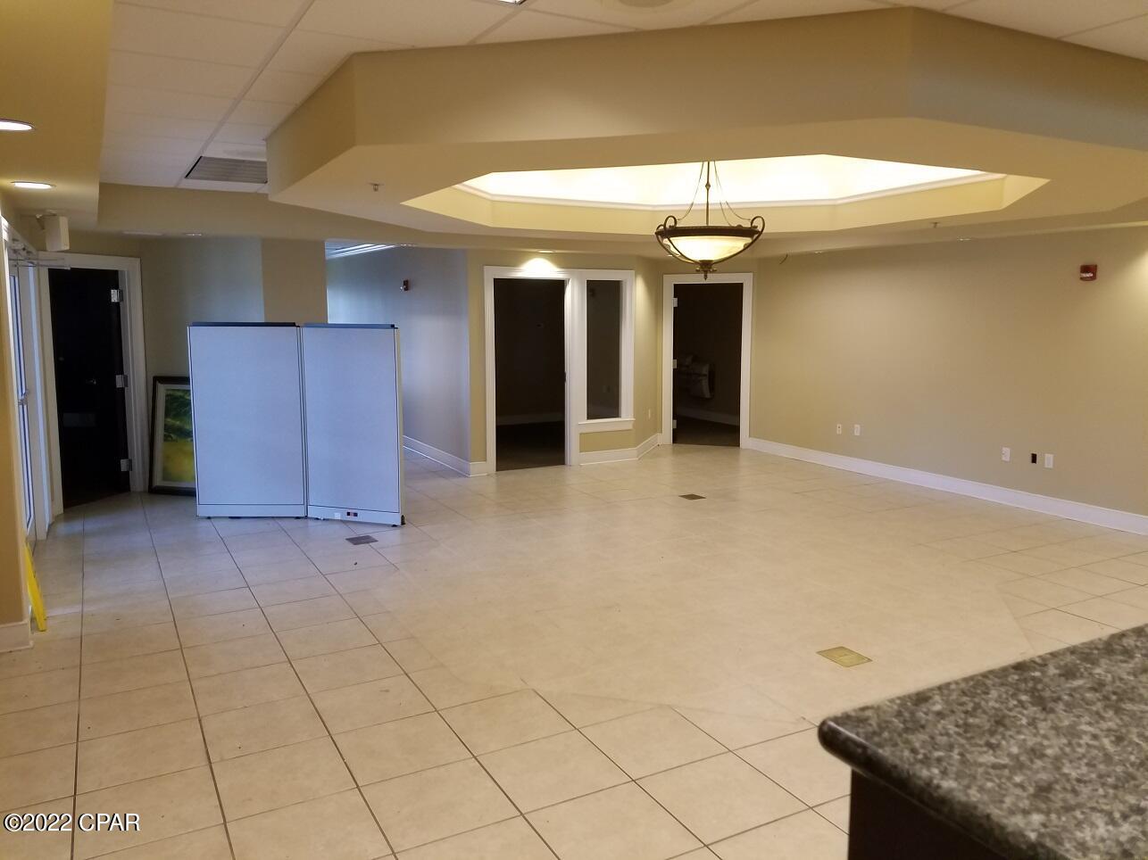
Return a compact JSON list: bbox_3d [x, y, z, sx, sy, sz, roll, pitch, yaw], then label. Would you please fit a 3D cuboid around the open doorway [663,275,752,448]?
[{"bbox_3d":[1.677,-0.860,10.822,1.063,2.148,0.140,2,9,16],"label":"open doorway"}]

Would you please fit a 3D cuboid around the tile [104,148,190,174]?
[{"bbox_3d":[-2.884,-1.845,5.841,0.592,0.020,0.610,-4,9,-29],"label":"tile"}]

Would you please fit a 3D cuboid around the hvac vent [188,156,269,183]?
[{"bbox_3d":[-2.485,-1.925,6.368,0.598,0.030,1.135,-4,9,-29],"label":"hvac vent"}]

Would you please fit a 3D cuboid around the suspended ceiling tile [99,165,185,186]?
[{"bbox_3d":[-3.201,-1.927,6.410,0.592,0.020,0.640,-4,9,-29],"label":"suspended ceiling tile"}]

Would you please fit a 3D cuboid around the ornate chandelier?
[{"bbox_3d":[0.882,-1.487,5.624,0.720,1.000,0.720,0,8,0],"label":"ornate chandelier"}]

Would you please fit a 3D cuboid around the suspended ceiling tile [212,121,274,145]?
[{"bbox_3d":[-1.871,-1.725,5.015,0.378,0.020,0.610,-4,9,-29],"label":"suspended ceiling tile"}]

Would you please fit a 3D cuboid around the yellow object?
[{"bbox_3d":[-3.043,0.769,4.838,0.080,0.620,0.300,-9,11,-28],"label":"yellow object"}]

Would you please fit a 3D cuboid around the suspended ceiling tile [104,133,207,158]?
[{"bbox_3d":[-2.590,-1.768,5.312,0.592,0.020,0.610,-4,9,-29],"label":"suspended ceiling tile"}]

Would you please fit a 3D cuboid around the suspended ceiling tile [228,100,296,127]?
[{"bbox_3d":[-1.622,-1.645,4.462,0.275,0.020,0.610,-4,9,-29],"label":"suspended ceiling tile"}]

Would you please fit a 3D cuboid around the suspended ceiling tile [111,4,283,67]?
[{"bbox_3d":[-1.412,-1.462,3.197,0.592,0.020,0.610,-4,9,-29],"label":"suspended ceiling tile"}]

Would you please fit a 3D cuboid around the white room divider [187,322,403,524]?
[{"bbox_3d":[-2.257,-0.056,7.082,1.815,1.615,0.205,1,8,9],"label":"white room divider"}]

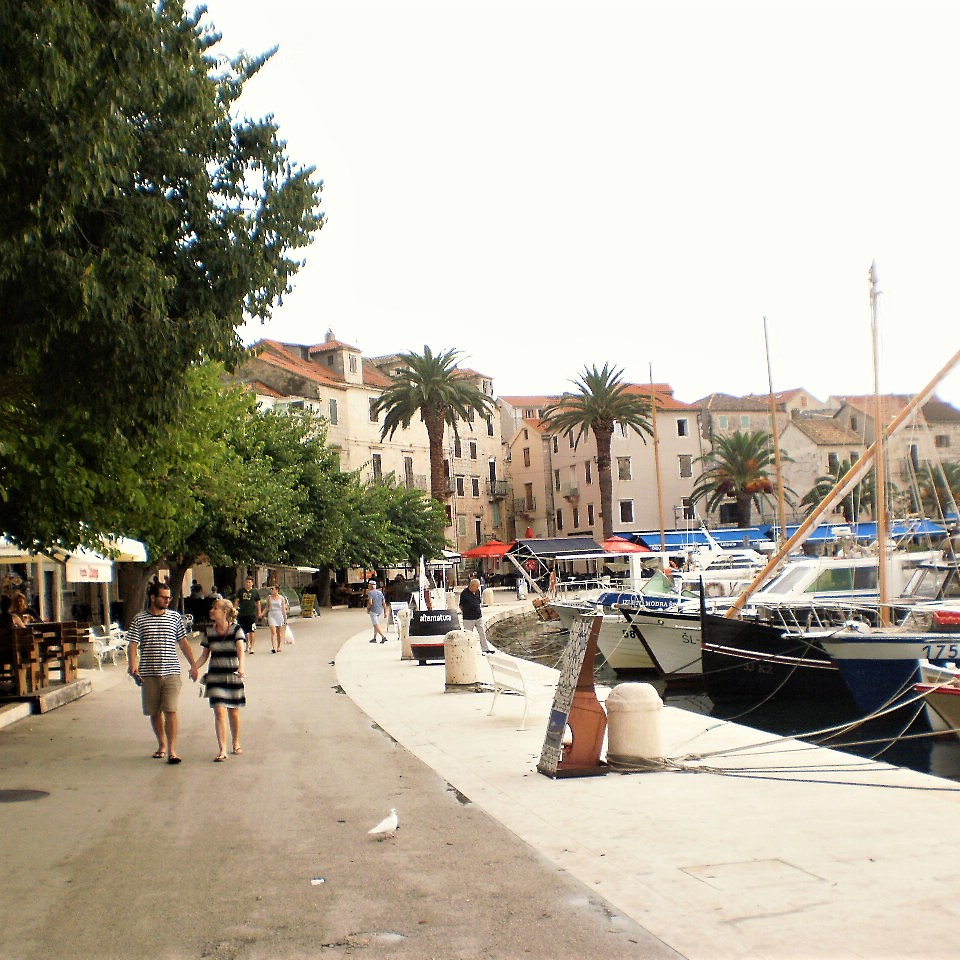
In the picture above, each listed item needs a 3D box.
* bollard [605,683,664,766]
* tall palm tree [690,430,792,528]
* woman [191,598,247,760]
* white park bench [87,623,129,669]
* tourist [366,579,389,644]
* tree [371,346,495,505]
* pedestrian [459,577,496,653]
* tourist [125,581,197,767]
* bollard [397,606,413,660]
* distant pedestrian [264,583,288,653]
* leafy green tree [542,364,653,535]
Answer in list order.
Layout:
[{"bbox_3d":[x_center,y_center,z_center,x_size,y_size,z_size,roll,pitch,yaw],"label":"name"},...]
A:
[{"bbox_3d":[1.468,2.318,13.350,0.550,0.790,0.550,-3,-4,0],"label":"bollard"},{"bbox_3d":[18.214,1.732,96.028,6.900,9.330,6.900,-4,-4,0],"label":"tall palm tree"},{"bbox_3d":[-2.614,2.002,14.100,0.530,1.630,0.400,-3,-4,-6],"label":"woman"},{"bbox_3d":[-7.974,3.550,29.600,0.650,0.820,1.700,-3,-4,-7],"label":"white park bench"},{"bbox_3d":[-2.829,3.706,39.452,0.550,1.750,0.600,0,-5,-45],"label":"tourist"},{"bbox_3d":[-2.294,-0.265,82.216,7.100,14.540,7.100,-4,-4,0],"label":"tree"},{"bbox_3d":[-0.049,3.080,31.665,0.650,1.730,0.580,-6,-5,31],"label":"pedestrian"},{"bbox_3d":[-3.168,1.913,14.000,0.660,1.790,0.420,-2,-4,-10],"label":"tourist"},{"bbox_3d":[-1.554,3.244,29.500,0.300,1.080,0.300,-3,-4,0],"label":"bollard"},{"bbox_3d":[-4.762,3.252,32.800,0.530,1.570,0.380,-2,-4,-9],"label":"distant pedestrian"},{"bbox_3d":[8.431,-0.239,94.197,7.400,14.610,7.400,-4,-4,0],"label":"leafy green tree"}]

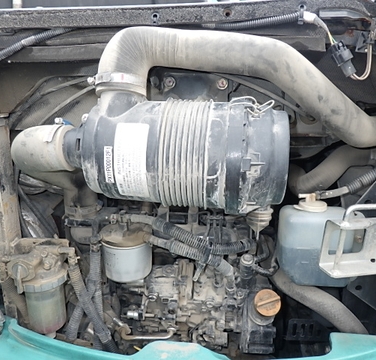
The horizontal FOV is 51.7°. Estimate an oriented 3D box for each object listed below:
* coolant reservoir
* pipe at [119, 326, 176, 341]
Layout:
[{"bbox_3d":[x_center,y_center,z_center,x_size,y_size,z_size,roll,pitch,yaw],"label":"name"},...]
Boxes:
[{"bbox_3d":[0.226,0.110,0.695,0.115,0.146,0.085,2,15,7],"label":"coolant reservoir"},{"bbox_3d":[-0.075,0.285,0.720,0.105,0.022,0.028,2,15,7],"label":"pipe"}]

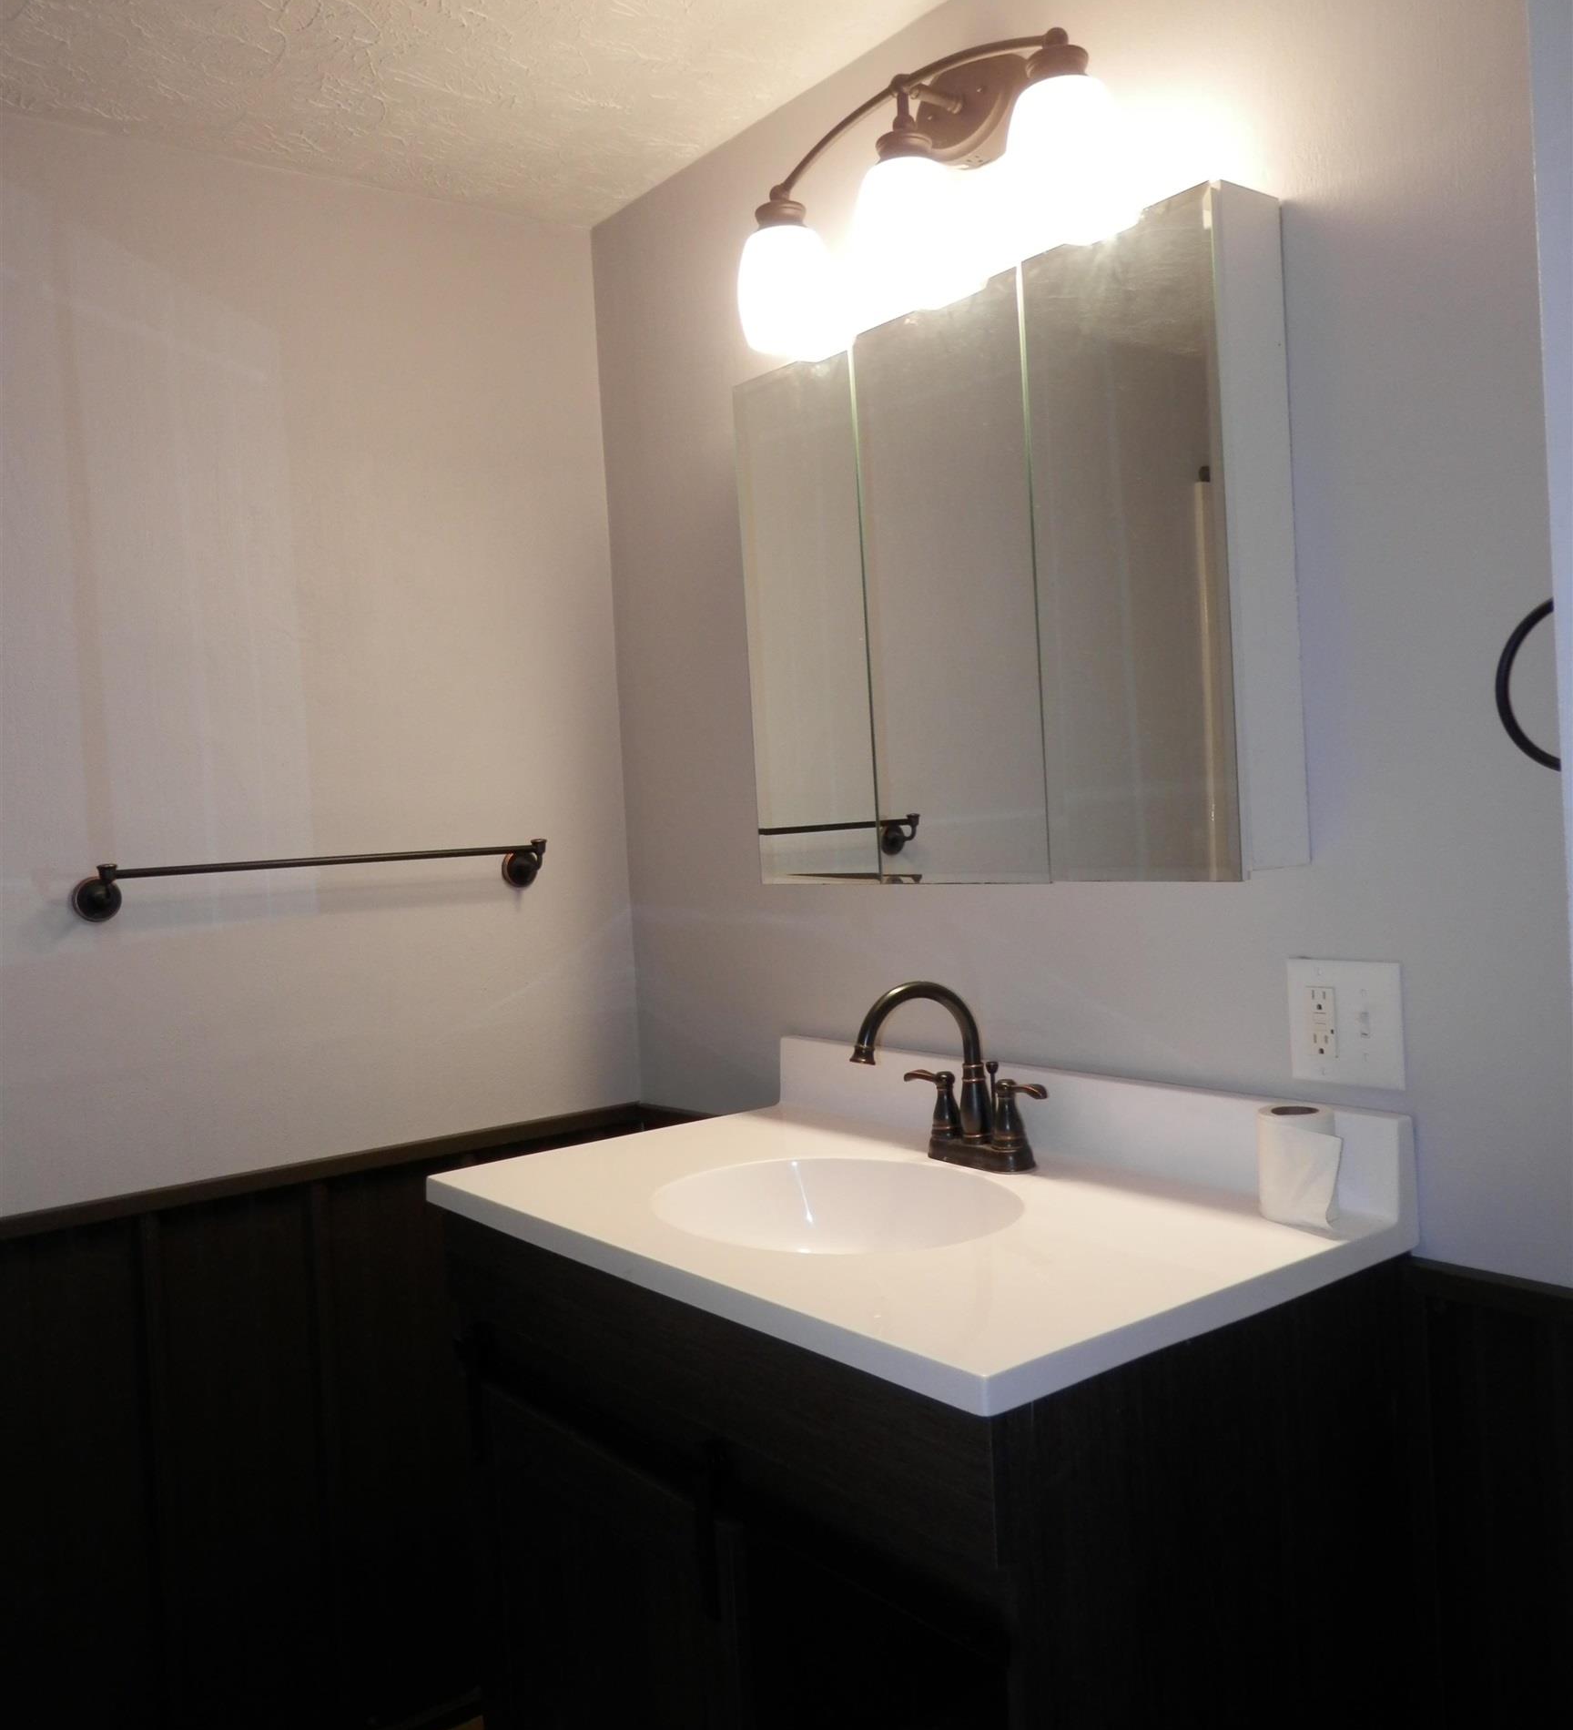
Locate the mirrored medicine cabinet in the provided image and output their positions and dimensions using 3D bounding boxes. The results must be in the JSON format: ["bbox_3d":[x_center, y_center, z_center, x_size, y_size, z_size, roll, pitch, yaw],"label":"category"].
[{"bbox_3d":[0.224,-0.310,1.743,0.111,0.653,0.753,-4,2,-38],"label":"mirrored medicine cabinet"}]

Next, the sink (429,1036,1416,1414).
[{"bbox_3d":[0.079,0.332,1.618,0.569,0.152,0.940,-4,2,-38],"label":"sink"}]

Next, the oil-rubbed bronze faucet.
[{"bbox_3d":[0.154,0.237,1.680,0.212,0.217,0.230,-4,2,-38],"label":"oil-rubbed bronze faucet"}]

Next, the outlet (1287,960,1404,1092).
[{"bbox_3d":[0.540,0.152,1.462,0.009,0.119,0.120,-4,2,-38],"label":"outlet"}]

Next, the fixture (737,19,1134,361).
[{"bbox_3d":[0.165,-0.757,1.707,0.195,0.245,0.572,-4,2,-38],"label":"fixture"}]

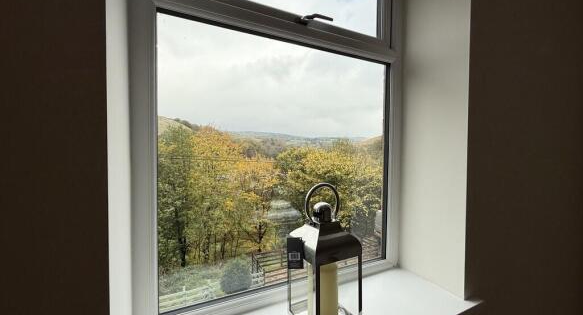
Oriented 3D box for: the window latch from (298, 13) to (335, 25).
[{"bbox_3d":[0.101,-0.558,0.951,0.133,0.032,0.056,0,2,-25],"label":"window latch"}]

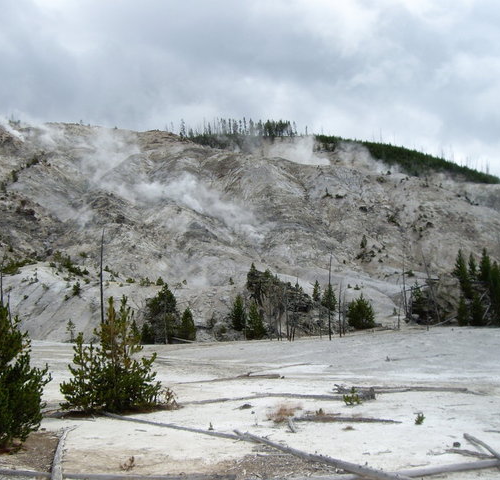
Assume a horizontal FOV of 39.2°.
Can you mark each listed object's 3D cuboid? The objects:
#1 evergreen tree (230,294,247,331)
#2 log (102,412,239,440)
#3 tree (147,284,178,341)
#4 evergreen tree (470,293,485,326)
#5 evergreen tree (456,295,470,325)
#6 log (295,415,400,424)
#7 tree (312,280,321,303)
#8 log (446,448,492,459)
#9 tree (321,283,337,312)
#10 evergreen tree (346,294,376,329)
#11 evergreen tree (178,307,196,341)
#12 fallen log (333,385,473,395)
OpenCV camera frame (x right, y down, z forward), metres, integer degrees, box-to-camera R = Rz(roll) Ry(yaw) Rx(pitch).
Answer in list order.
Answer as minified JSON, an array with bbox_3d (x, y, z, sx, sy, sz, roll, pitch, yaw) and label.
[{"bbox_3d":[-1.178,7.430,72.000,1.590,3.689,1.590,0,-5,0],"label":"evergreen tree"},{"bbox_3d":[-2.410,5.175,19.700,5.663,0.130,0.130,-4,-7,42],"label":"log"},{"bbox_3d":[-7.846,6.501,63.000,2.783,5.380,2.783,0,-5,0],"label":"tree"},{"bbox_3d":[24.609,7.518,76.000,1.510,3.680,1.510,0,-5,0],"label":"evergreen tree"},{"bbox_3d":[25.525,8.548,84.000,1.624,3.587,1.624,0,-5,0],"label":"evergreen tree"},{"bbox_3d":[2.540,4.708,18.389,2.750,0.160,0.200,-1,-5,6],"label":"log"},{"bbox_3d":[8.045,6.291,85.000,0.970,2.780,0.970,0,-5,0],"label":"tree"},{"bbox_3d":[4.520,4.405,14.566,0.980,0.110,0.130,-3,-6,32],"label":"log"},{"bbox_3d":[8.938,6.547,80.000,1.820,3.420,1.820,0,-5,0],"label":"tree"},{"bbox_3d":[11.902,7.632,75.000,3.200,3.630,3.200,0,-5,0],"label":"evergreen tree"},{"bbox_3d":[-5.693,7.606,64.000,1.590,3.097,1.590,0,-5,0],"label":"evergreen tree"},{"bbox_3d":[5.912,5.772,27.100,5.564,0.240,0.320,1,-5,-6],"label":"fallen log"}]

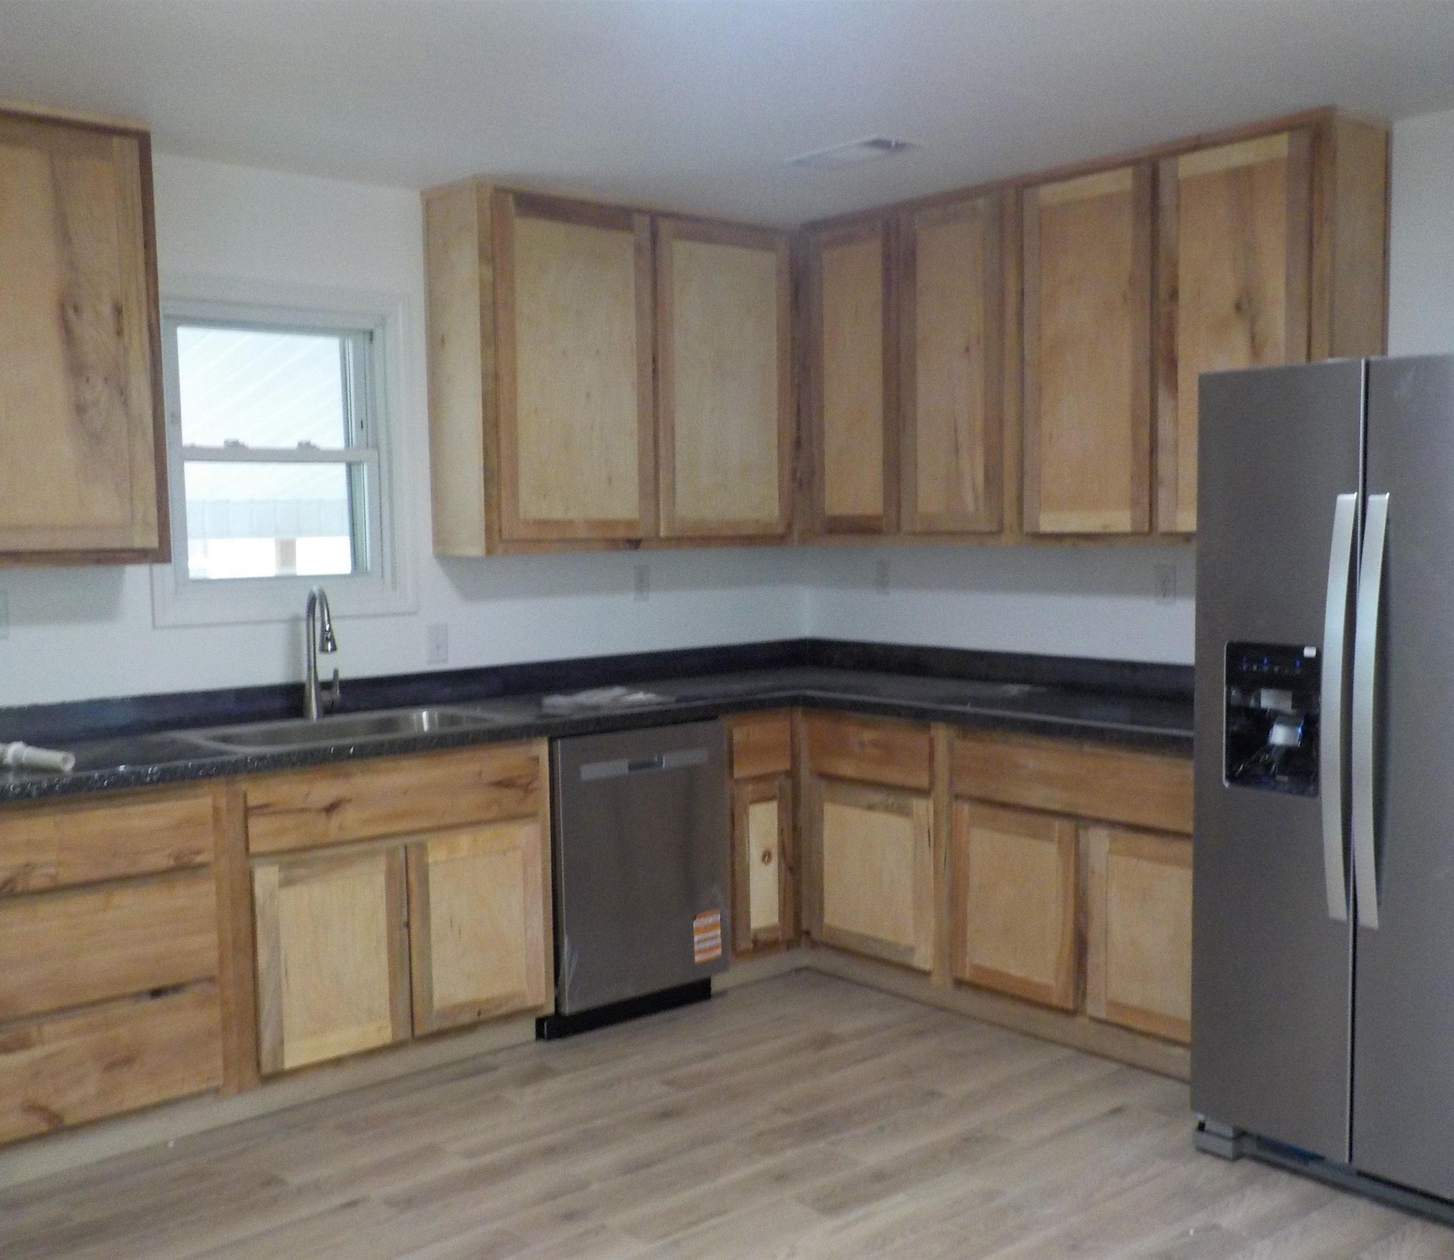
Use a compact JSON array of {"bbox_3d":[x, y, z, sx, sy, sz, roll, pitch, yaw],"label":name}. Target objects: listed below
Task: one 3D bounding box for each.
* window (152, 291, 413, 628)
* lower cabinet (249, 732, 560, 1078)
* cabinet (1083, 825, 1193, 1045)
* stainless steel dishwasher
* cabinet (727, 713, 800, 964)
[{"bbox_3d":[-1.262,-0.497,4.154,0.784,0.932,0.105,-4,5,-41],"label":"window"},{"bbox_3d":[-1.008,0.681,3.974,0.856,0.750,0.620,-4,5,-41],"label":"lower cabinet"},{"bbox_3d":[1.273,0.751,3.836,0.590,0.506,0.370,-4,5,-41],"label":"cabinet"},{"bbox_3d":[-0.424,0.687,4.411,0.595,0.848,0.620,-4,5,-41],"label":"stainless steel dishwasher"},{"bbox_3d":[-0.084,0.612,4.694,0.292,0.745,0.610,-4,5,-41],"label":"cabinet"}]

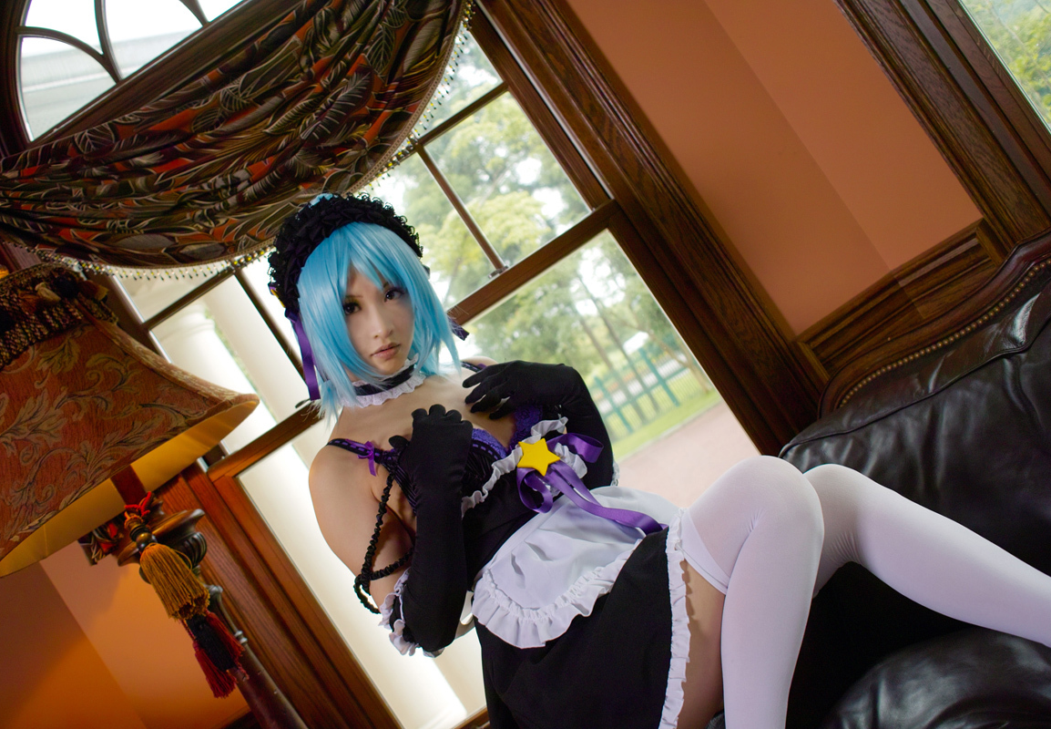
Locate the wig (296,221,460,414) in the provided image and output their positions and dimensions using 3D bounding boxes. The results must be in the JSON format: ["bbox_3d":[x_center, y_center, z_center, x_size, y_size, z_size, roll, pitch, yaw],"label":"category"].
[{"bbox_3d":[-0.230,-0.081,1.235,0.200,0.275,0.225,-17,3,-28],"label":"wig"}]

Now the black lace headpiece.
[{"bbox_3d":[-0.242,-0.148,1.205,0.200,0.140,0.100,-17,3,-28],"label":"black lace headpiece"}]

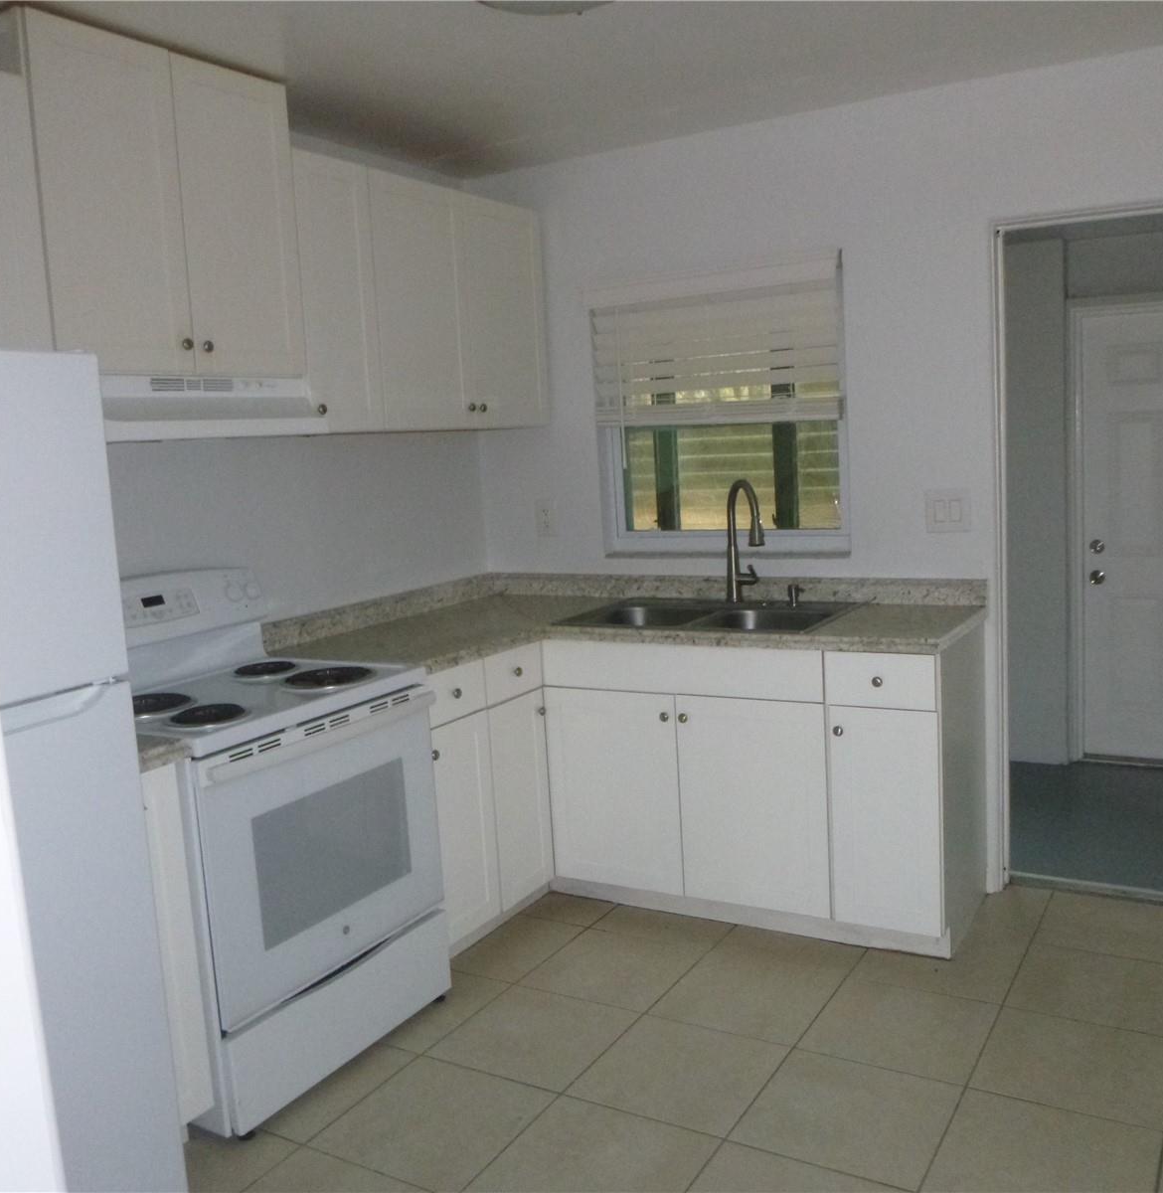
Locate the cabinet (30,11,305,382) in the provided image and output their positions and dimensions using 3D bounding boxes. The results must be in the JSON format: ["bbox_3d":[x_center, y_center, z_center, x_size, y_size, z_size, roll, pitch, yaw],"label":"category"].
[{"bbox_3d":[-1.086,-0.912,2.813,0.318,0.767,0.763,1,9,31],"label":"cabinet"}]

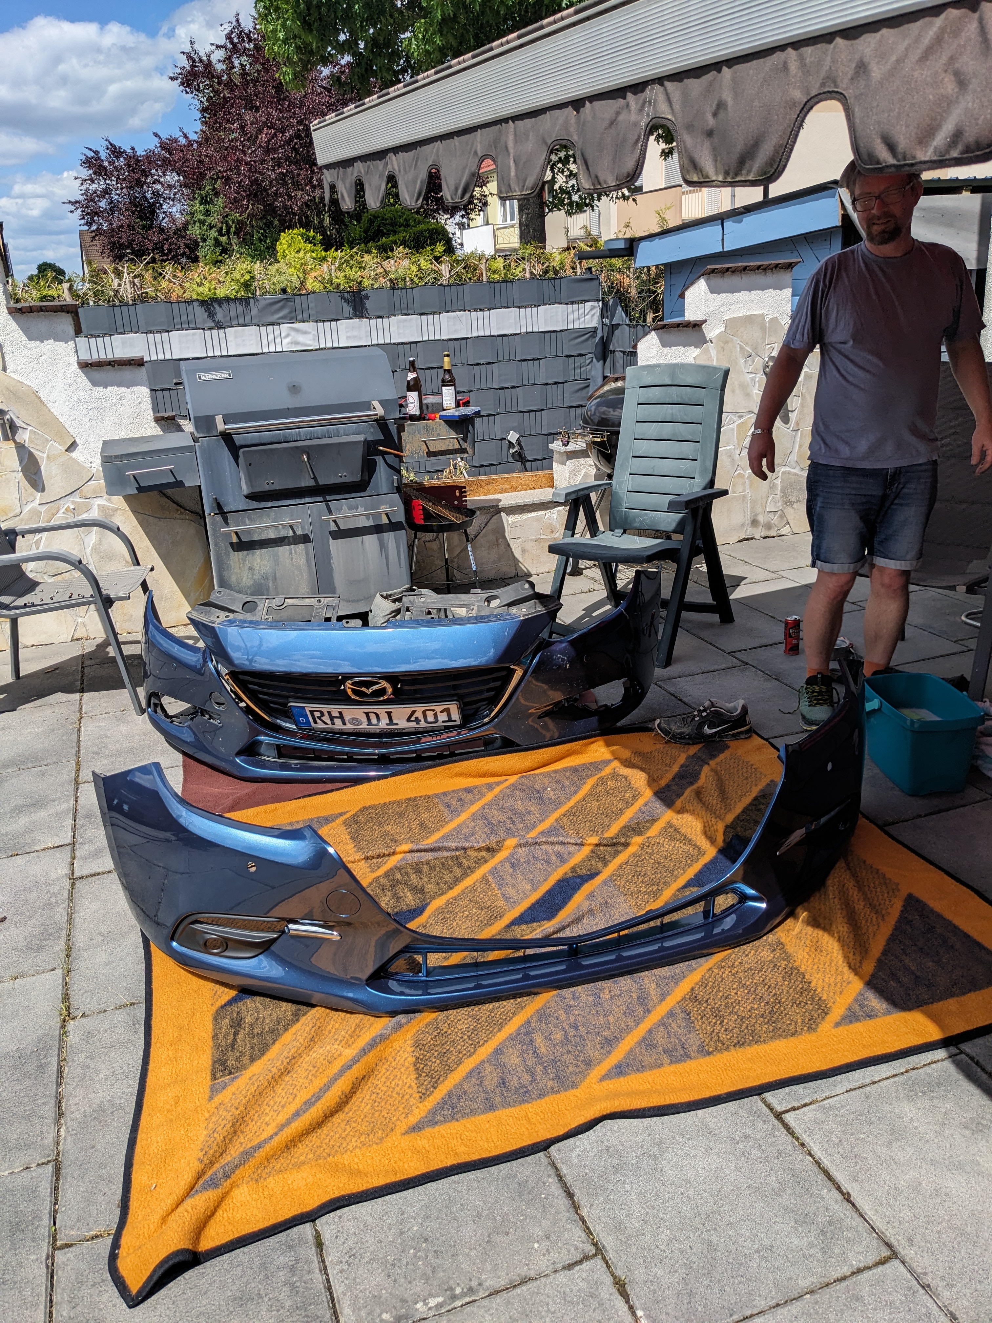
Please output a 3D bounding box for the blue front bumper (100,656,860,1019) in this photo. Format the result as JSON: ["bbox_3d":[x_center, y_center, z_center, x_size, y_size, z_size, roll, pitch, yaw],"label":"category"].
[{"bbox_3d":[0.112,0.374,2.310,1.880,0.480,0.560,-8,20,-12],"label":"blue front bumper"}]

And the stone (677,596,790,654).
[{"bbox_3d":[0.992,-0.138,4.375,0.400,0.045,0.600,-10,21,-18],"label":"stone"}]

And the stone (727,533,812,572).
[{"bbox_3d":[1.441,-0.539,5.356,0.398,0.045,0.598,-10,21,-17],"label":"stone"}]

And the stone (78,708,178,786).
[{"bbox_3d":[-1.234,0.286,3.577,0.400,0.045,0.600,-10,21,-18],"label":"stone"}]

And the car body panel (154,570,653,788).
[{"bbox_3d":[-0.360,0.017,3.342,1.780,0.510,0.730,-2,20,4],"label":"car body panel"}]

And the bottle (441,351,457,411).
[{"bbox_3d":[-0.206,-1.229,4.573,0.066,0.266,0.066,-4,20,-1],"label":"bottle"}]

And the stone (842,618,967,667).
[{"bbox_3d":[1.501,-0.078,4.088,0.398,0.045,0.598,-10,21,-17],"label":"stone"}]

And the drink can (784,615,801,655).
[{"bbox_3d":[1.142,-0.102,3.971,0.058,0.145,0.058,2,21,16],"label":"drink can"}]

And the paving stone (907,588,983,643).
[{"bbox_3d":[1.859,-0.179,4.343,0.400,0.045,0.600,-10,21,-18],"label":"paving stone"}]

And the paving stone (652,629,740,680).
[{"bbox_3d":[0.667,-0.025,4.088,0.398,0.045,0.598,-10,21,-17],"label":"paving stone"}]

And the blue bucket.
[{"bbox_3d":[1.207,0.204,2.962,0.220,0.236,0.335,-5,20,-3],"label":"blue bucket"}]

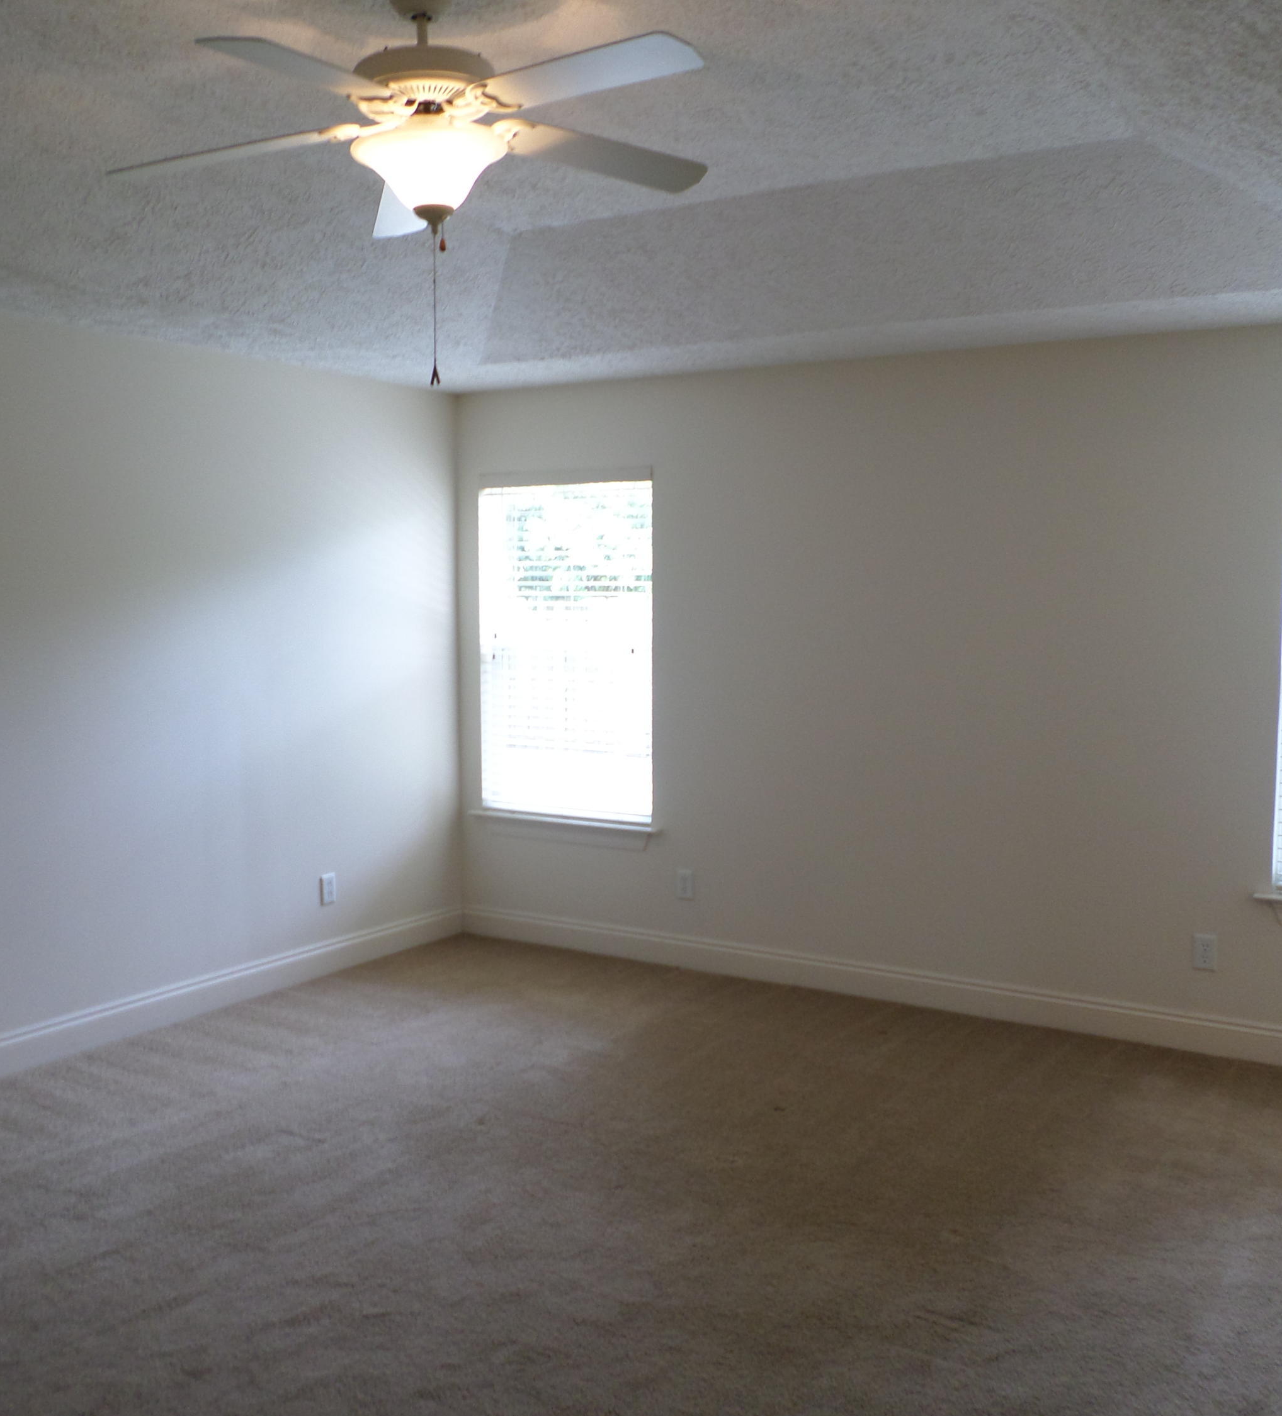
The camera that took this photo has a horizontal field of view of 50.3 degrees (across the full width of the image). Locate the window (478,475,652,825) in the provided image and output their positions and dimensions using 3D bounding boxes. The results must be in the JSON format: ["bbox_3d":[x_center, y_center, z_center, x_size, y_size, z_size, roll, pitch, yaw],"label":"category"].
[{"bbox_3d":[-0.327,-0.263,5.925,0.900,1.500,0.100,3,6,32],"label":"window"}]

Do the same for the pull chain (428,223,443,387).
[{"bbox_3d":[-0.405,-0.794,2.690,0.025,0.325,0.025,0,5,0],"label":"pull chain"}]

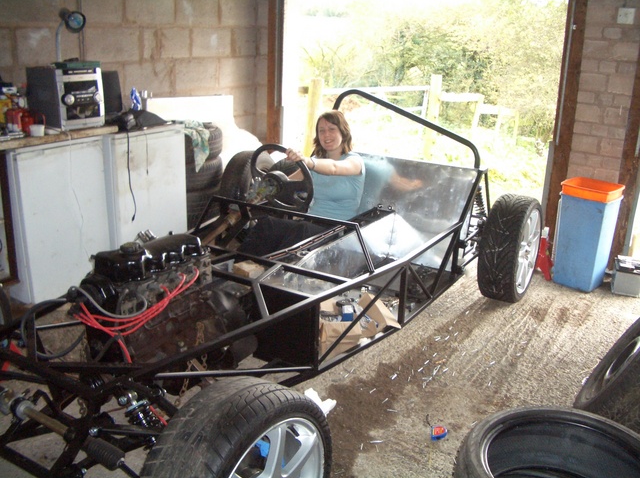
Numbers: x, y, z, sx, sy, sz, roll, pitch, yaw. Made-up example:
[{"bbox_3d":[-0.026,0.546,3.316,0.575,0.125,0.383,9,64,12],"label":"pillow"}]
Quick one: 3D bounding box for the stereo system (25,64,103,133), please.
[{"bbox_3d":[-1.420,-0.800,3.640,0.300,0.322,0.270,15,23,35],"label":"stereo system"}]

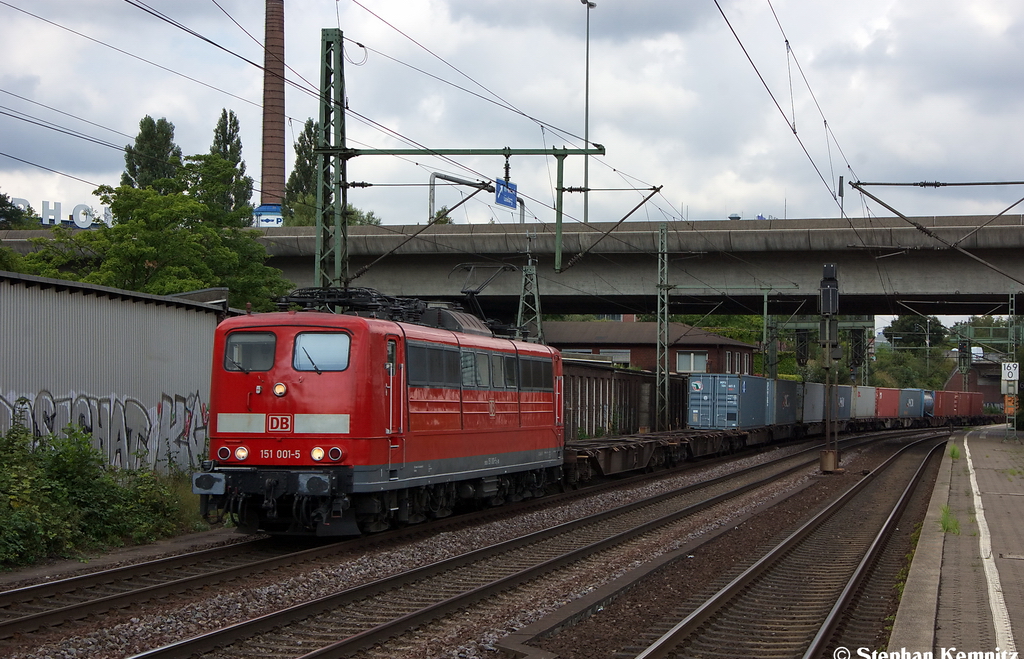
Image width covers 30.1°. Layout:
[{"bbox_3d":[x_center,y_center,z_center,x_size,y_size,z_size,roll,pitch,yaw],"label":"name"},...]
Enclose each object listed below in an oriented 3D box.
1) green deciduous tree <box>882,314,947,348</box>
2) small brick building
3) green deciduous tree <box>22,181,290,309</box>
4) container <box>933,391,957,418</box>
[{"bbox_3d":[63.800,0.600,302.000,10.200,9.200,9.800,0,-2,12],"label":"green deciduous tree"},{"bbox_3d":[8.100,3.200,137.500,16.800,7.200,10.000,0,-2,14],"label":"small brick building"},{"bbox_3d":[-12.700,-0.200,68.000,9.600,10.200,9.000,0,-2,12],"label":"green deciduous tree"},{"bbox_3d":[44.600,7.800,199.000,2.440,2.590,6.060,-1,-2,22],"label":"container"}]

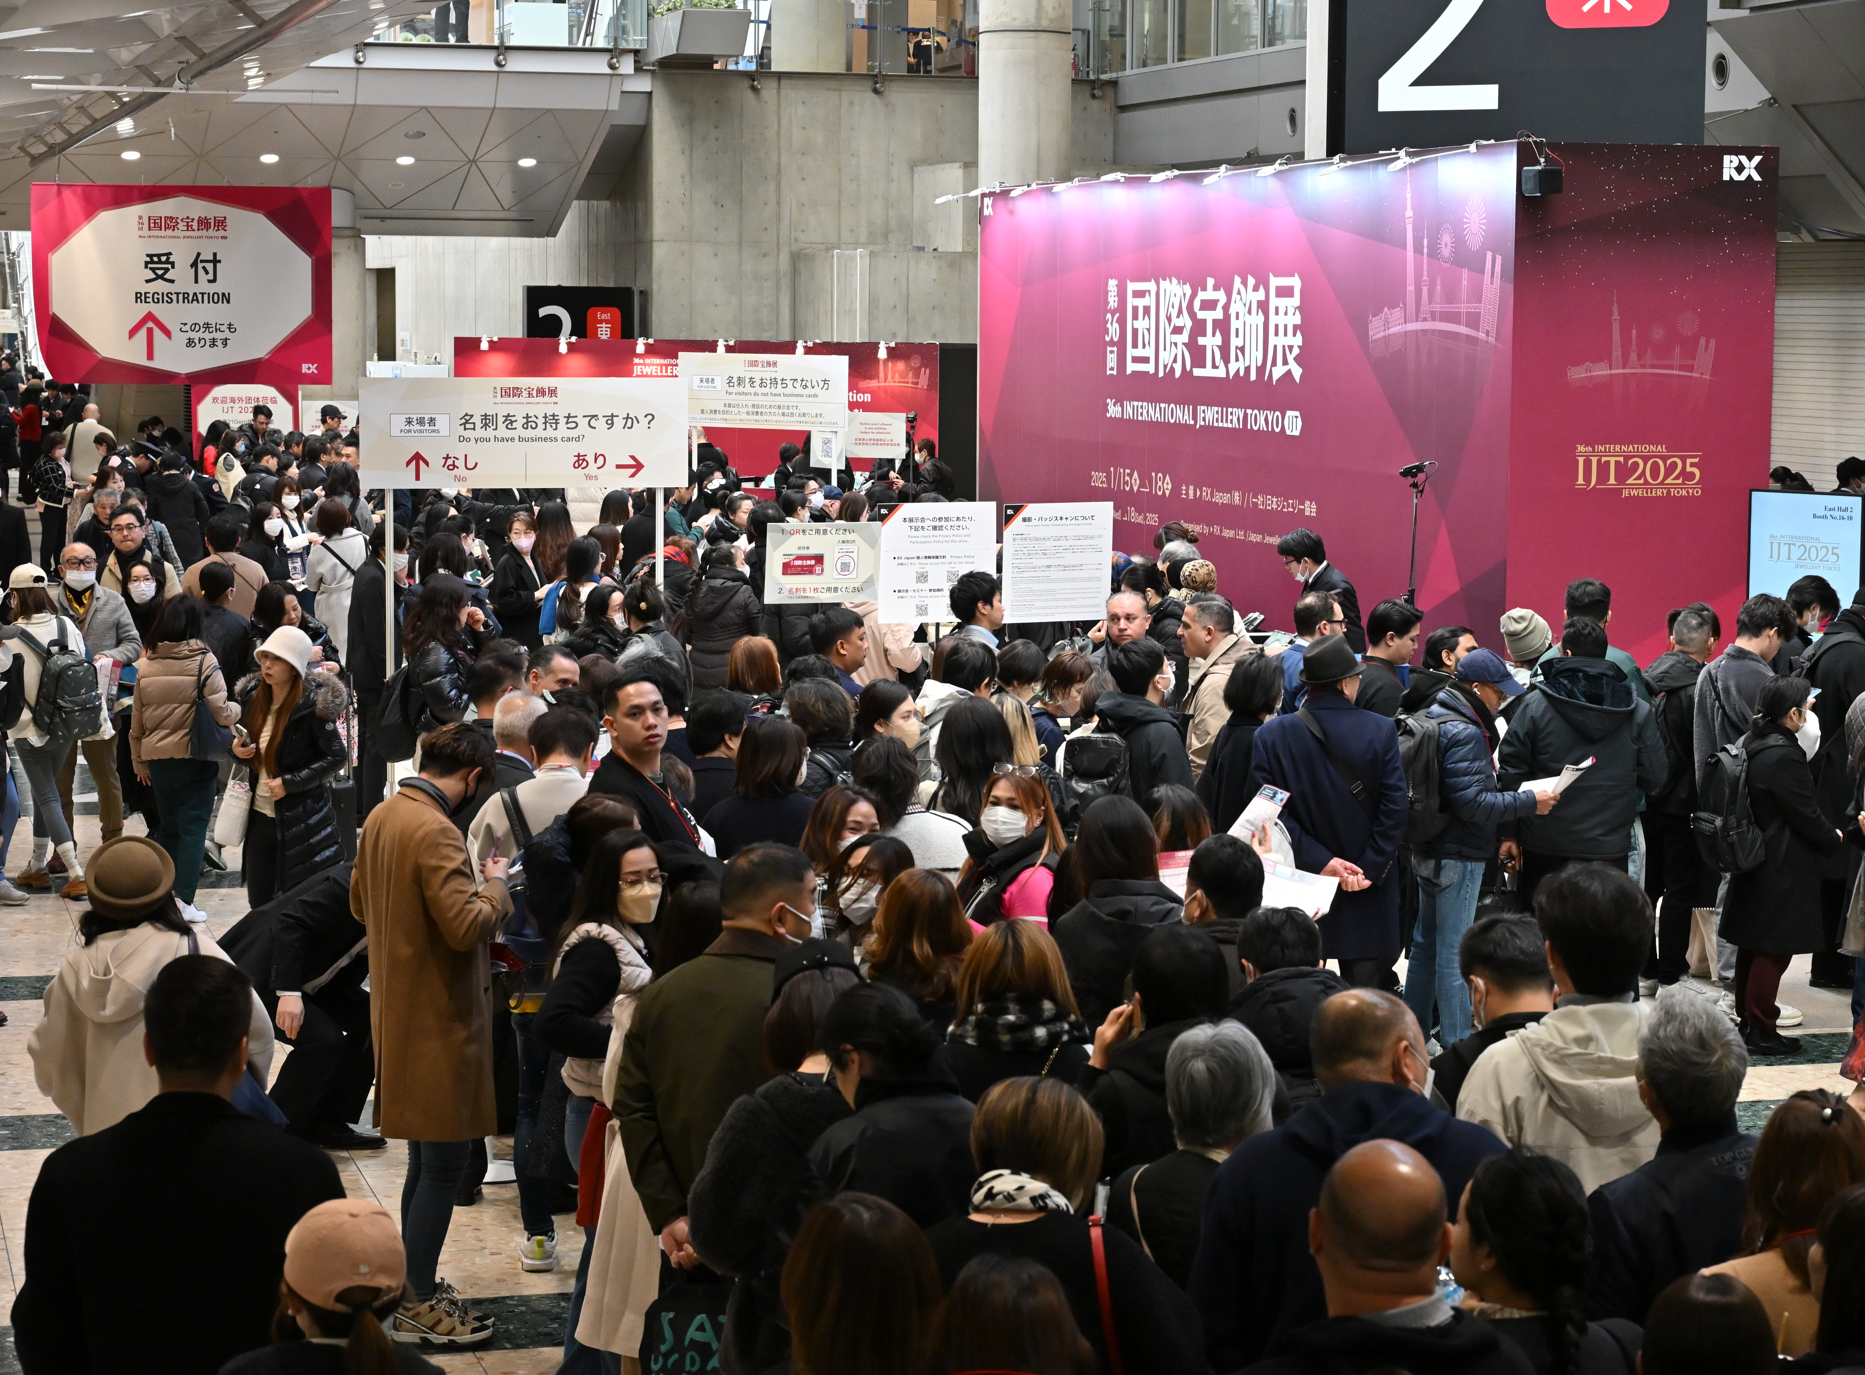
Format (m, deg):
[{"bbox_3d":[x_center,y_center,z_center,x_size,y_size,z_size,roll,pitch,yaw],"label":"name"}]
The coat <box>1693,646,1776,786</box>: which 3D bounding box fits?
[{"bbox_3d":[3.648,0.183,16.439,0.350,0.760,0.470,-5,8,-42],"label":"coat"}]

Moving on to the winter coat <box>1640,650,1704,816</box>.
[{"bbox_3d":[3.412,0.218,16.500,0.500,0.750,0.350,2,6,18],"label":"winter coat"}]

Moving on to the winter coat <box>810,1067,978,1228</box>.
[{"bbox_3d":[-0.078,1.214,7.941,0.460,0.800,0.320,-2,6,-22],"label":"winter coat"}]

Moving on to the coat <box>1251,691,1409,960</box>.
[{"bbox_3d":[1.610,0.565,14.800,0.620,1.100,0.400,2,6,12],"label":"coat"}]

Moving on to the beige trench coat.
[{"bbox_3d":[-1.479,0.817,10.800,0.420,1.030,0.480,-2,6,-20],"label":"beige trench coat"}]

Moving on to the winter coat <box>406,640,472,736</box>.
[{"bbox_3d":[-2.631,-0.017,19.600,0.400,0.640,0.500,-3,6,-28],"label":"winter coat"}]

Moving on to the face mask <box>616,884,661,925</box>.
[{"bbox_3d":[-0.798,0.588,9.950,0.125,0.105,0.080,-4,7,-38],"label":"face mask"}]

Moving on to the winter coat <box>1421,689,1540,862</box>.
[{"bbox_3d":[2.255,0.369,15.200,0.460,0.720,0.480,-2,6,-22],"label":"winter coat"}]

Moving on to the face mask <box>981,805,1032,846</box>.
[{"bbox_3d":[0.233,0.435,11.500,0.150,0.130,0.090,3,6,22],"label":"face mask"}]

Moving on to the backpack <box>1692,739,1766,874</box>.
[{"bbox_3d":[3.314,0.496,15.250,0.220,0.520,0.300,-4,7,-38],"label":"backpack"}]

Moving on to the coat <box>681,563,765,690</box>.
[{"bbox_3d":[-1.267,-0.254,22.253,0.490,1.020,0.330,2,6,18],"label":"coat"}]

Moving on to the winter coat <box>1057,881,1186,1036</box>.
[{"bbox_3d":[0.588,0.973,10.942,0.480,0.820,0.330,1,6,6],"label":"winter coat"}]

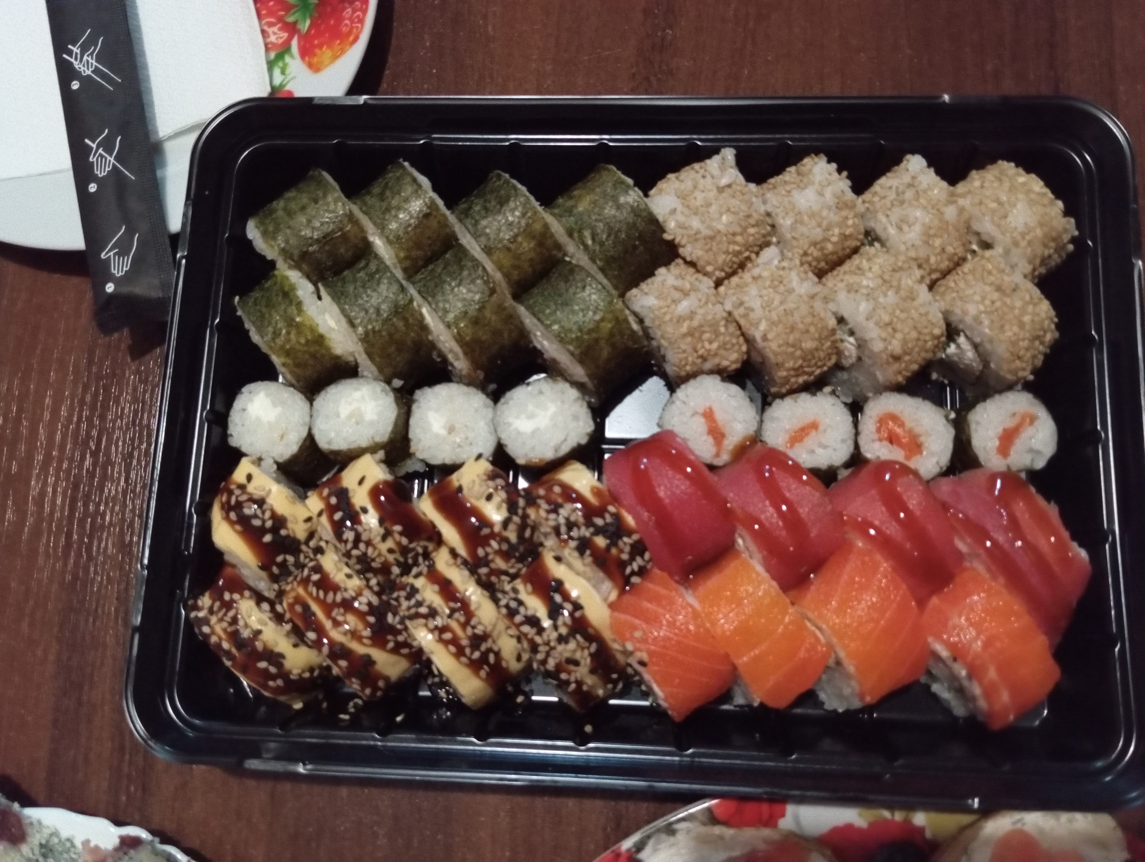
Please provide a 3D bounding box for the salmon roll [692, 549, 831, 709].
[{"bbox_3d":[0.063,0.066,0.312,0.027,0.039,0.044,-31,78,-2],"label":"salmon roll"}]

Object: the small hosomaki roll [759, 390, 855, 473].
[{"bbox_3d":[0.074,0.003,0.302,0.029,0.026,0.026,1,80,4],"label":"small hosomaki roll"}]

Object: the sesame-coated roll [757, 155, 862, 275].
[{"bbox_3d":[0.087,-0.078,0.339,0.026,0.038,0.037,-32,78,-2],"label":"sesame-coated roll"}]

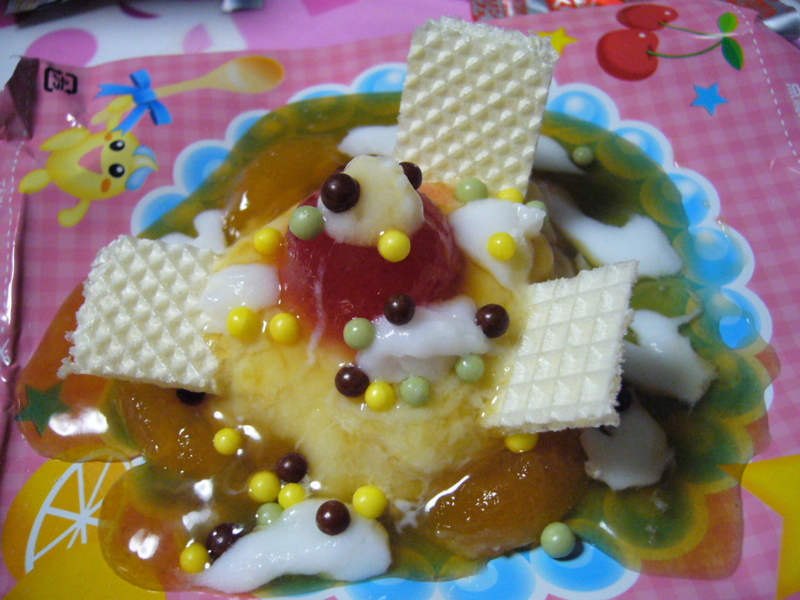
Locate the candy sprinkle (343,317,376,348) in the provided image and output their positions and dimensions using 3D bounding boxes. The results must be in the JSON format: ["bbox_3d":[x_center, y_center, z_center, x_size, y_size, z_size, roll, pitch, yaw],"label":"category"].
[{"bbox_3d":[-0.006,0.005,0.121,0.005,0.005,0.005,-1,61,2],"label":"candy sprinkle"}]

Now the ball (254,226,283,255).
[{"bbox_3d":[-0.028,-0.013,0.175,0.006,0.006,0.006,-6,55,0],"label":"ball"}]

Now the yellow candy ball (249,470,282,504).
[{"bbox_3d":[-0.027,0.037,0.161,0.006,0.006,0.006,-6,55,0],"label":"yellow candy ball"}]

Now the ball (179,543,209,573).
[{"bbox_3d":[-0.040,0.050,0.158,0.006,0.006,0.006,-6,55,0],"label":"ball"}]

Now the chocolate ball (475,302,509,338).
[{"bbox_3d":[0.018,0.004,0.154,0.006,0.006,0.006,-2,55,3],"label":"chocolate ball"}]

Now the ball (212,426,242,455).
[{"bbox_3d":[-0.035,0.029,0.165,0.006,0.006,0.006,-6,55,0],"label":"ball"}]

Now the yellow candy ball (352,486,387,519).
[{"bbox_3d":[-0.005,0.031,0.126,0.005,0.005,0.005,-1,61,2],"label":"yellow candy ball"}]

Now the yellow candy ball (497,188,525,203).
[{"bbox_3d":[0.019,-0.017,0.136,0.004,0.004,0.004,0,61,3],"label":"yellow candy ball"}]

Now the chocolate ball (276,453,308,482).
[{"bbox_3d":[-0.017,0.027,0.129,0.005,0.005,0.005,-1,61,2],"label":"chocolate ball"}]

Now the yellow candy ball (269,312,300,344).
[{"bbox_3d":[-0.018,0.004,0.123,0.005,0.005,0.005,-1,61,2],"label":"yellow candy ball"}]

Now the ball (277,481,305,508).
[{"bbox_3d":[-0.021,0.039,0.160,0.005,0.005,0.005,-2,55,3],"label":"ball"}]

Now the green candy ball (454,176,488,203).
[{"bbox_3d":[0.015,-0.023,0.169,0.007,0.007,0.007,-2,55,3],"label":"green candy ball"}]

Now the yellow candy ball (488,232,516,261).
[{"bbox_3d":[0.017,-0.009,0.132,0.005,0.005,0.005,0,61,3],"label":"yellow candy ball"}]

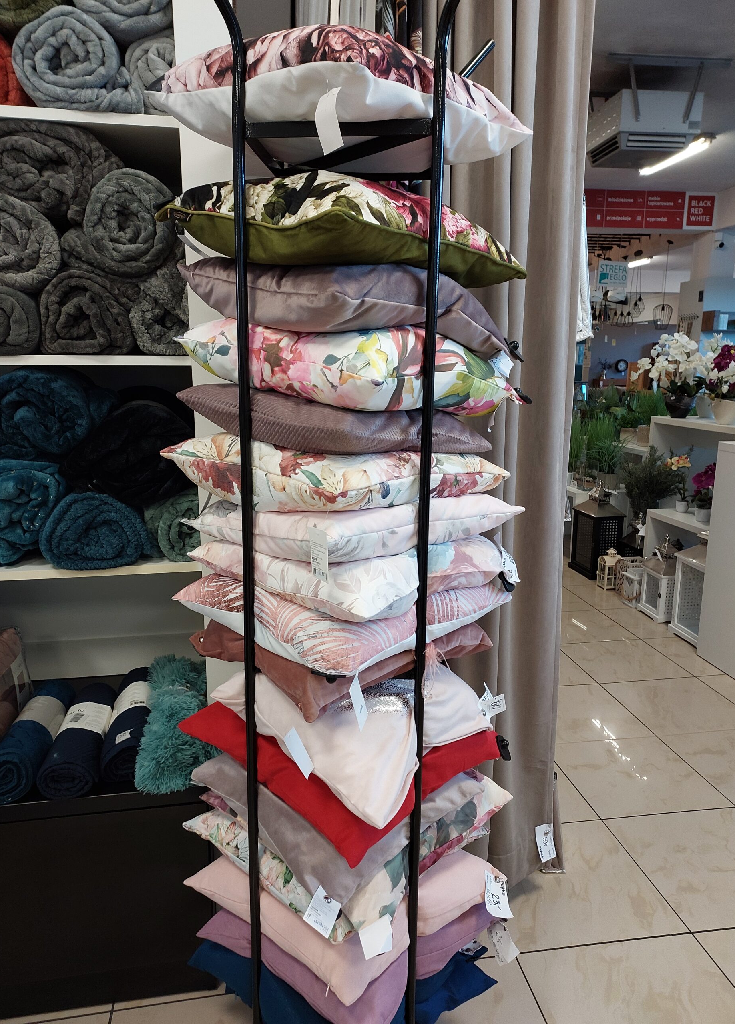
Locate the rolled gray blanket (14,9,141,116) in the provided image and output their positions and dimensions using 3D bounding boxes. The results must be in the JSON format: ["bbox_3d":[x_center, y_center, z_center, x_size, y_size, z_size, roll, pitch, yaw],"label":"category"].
[{"bbox_3d":[-0.536,-0.820,1.618,0.210,0.175,0.400,-2,12,-11],"label":"rolled gray blanket"}]

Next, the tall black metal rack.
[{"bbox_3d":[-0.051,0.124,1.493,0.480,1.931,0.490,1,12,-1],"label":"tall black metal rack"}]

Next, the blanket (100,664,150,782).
[{"bbox_3d":[-0.519,0.468,1.868,0.115,0.100,0.380,-1,13,-9],"label":"blanket"}]

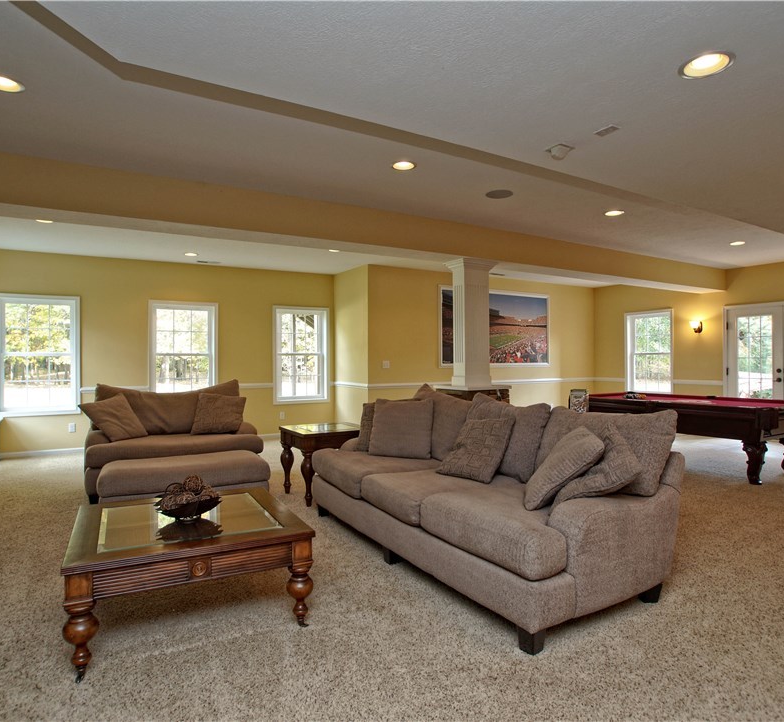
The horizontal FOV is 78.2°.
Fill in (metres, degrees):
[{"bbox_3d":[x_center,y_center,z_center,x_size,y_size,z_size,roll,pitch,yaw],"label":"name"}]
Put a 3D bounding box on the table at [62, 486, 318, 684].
[{"bbox_3d":[-1.057,1.053,2.527,1.010,0.480,0.930,0,1,-27],"label":"table"}]

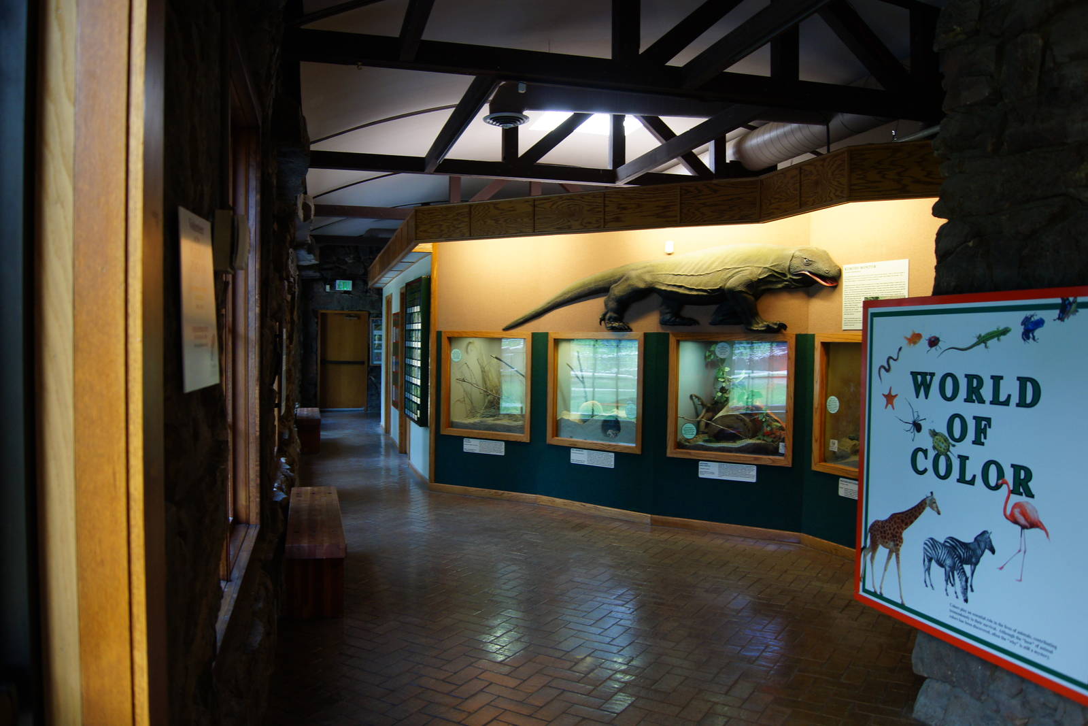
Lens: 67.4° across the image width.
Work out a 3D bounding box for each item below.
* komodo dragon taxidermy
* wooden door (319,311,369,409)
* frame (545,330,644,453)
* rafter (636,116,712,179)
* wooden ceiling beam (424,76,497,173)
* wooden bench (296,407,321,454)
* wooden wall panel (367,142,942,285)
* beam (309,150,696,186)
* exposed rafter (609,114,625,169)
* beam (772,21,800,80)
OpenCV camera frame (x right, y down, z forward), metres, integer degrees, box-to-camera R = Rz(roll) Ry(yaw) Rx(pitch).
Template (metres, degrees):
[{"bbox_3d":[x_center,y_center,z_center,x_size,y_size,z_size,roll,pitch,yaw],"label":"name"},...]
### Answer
[{"bbox_3d":[0.886,-0.589,6.735,3.072,0.665,0.520,2,2,35],"label":"komodo dragon taxidermy"},{"bbox_3d":[-4.240,-0.043,17.282,1.030,2.090,0.100,0,2,-14],"label":"wooden door"},{"bbox_3d":[0.472,0.255,7.442,1.065,1.056,0.080,2,2,40],"label":"frame"},{"bbox_3d":[1.247,-2.224,8.106,1.058,0.096,0.113,42,-8,-12],"label":"rafter"},{"bbox_3d":[-0.684,-1.762,6.084,0.090,0.135,2.866,0,2,-14],"label":"wooden ceiling beam"},{"bbox_3d":[-3.448,0.956,11.940,0.345,0.445,1.740,0,2,-16],"label":"wooden bench"},{"bbox_3d":[-1.119,-1.316,9.140,1.835,0.335,11.378,0,2,-29],"label":"wooden wall panel"},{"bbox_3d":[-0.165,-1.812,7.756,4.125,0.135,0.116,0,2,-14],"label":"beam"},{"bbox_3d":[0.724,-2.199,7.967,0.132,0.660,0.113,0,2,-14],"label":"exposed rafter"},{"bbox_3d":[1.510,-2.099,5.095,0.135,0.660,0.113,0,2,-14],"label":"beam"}]

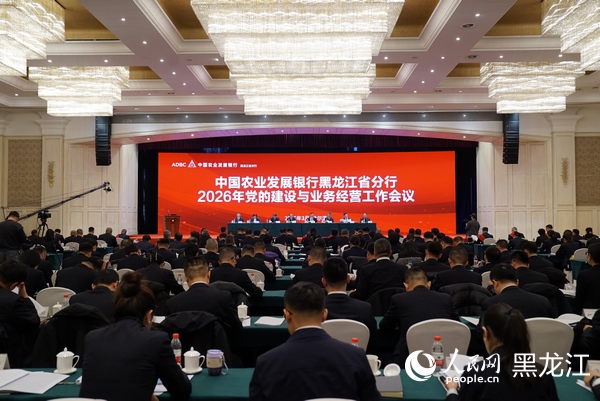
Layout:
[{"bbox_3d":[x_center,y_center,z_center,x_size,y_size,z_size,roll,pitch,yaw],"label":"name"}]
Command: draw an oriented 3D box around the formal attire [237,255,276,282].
[{"bbox_3d":[-0.580,1.051,7.350,0.530,0.680,0.450,0,-2,5],"label":"formal attire"}]

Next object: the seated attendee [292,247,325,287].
[{"bbox_3d":[0.188,1.112,5.600,0.520,1.270,0.780,0,-2,1],"label":"seated attendee"}]

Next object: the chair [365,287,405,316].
[{"bbox_3d":[0.847,1.232,5.150,0.470,0.940,0.560,0,-2,1],"label":"chair"}]

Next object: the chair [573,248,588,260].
[{"bbox_3d":[6.076,1.518,12.000,0.450,0.920,0.560,0,-2,1],"label":"chair"}]

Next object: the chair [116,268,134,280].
[{"bbox_3d":[-2.231,1.349,7.420,0.450,0.920,0.560,0,-2,1],"label":"chair"}]

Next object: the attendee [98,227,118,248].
[{"bbox_3d":[-5.965,1.499,17.100,0.520,1.290,0.750,0,-2,1],"label":"attendee"}]

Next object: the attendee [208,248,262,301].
[{"bbox_3d":[-0.660,1.138,5.736,0.550,1.280,0.750,0,-2,4],"label":"attendee"}]

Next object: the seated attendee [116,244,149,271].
[{"bbox_3d":[-2.115,1.162,6.950,0.480,1.220,0.720,0,-2,6],"label":"seated attendee"}]

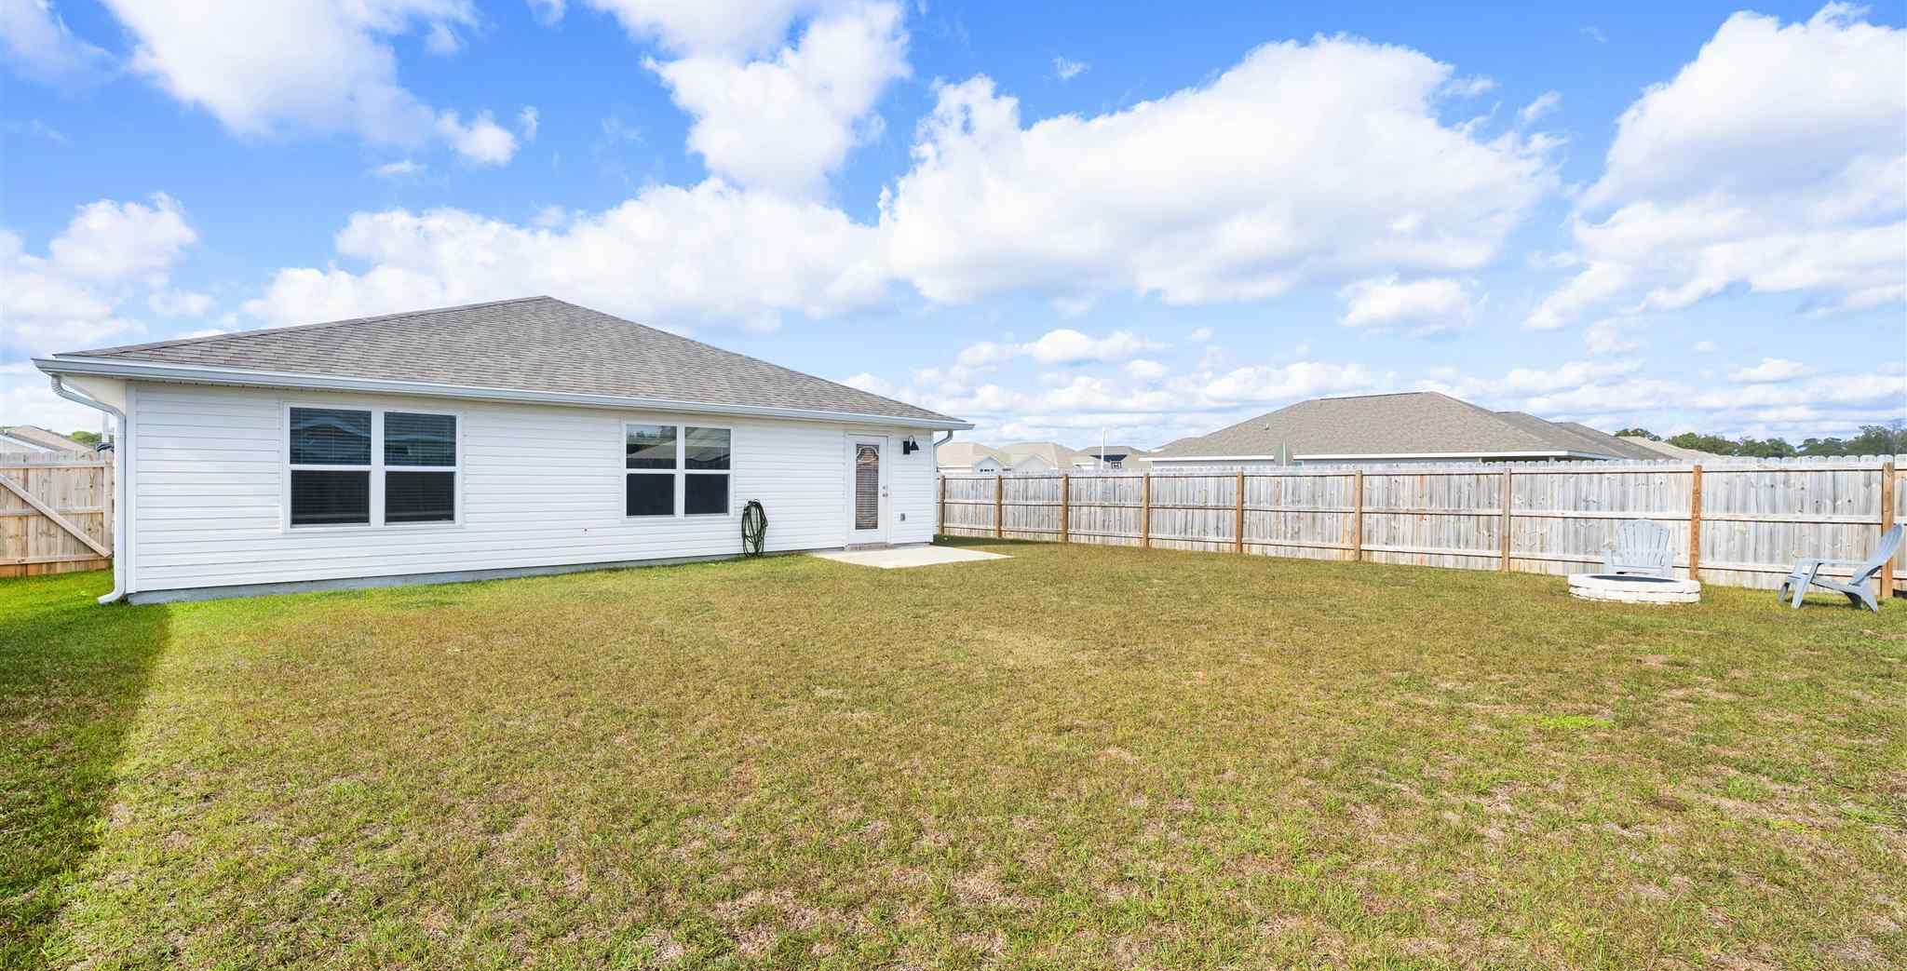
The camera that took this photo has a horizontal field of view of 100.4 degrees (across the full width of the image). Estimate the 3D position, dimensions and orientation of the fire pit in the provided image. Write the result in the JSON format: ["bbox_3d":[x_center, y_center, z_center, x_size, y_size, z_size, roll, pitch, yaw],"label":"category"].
[{"bbox_3d":[8.420,1.280,9.860,1.230,0.215,1.230,0,0,40],"label":"fire pit"}]

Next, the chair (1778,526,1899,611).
[{"bbox_3d":[9.840,0.900,8.770,0.890,0.970,0.730,0,0,34],"label":"chair"}]

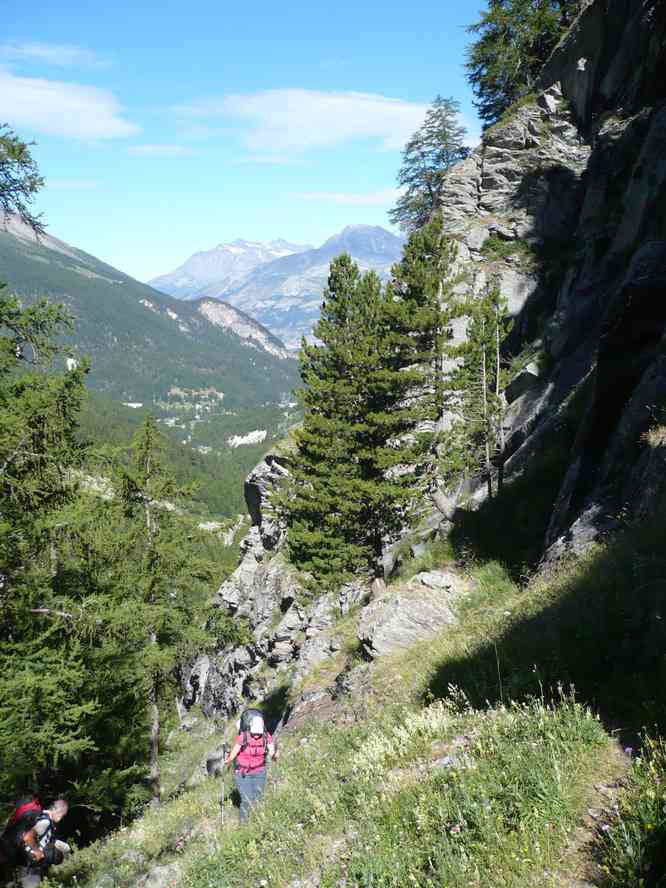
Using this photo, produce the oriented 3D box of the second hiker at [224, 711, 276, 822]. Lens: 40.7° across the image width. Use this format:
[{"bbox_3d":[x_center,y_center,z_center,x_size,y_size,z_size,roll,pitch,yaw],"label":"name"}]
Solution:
[{"bbox_3d":[-1.097,4.243,11.803,0.650,1.580,0.700,-1,7,-10],"label":"second hiker"}]

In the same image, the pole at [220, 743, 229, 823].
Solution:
[{"bbox_3d":[-1.400,4.357,11.533,0.060,1.100,0.060,3,7,0],"label":"pole"}]

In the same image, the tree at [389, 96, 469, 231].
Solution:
[{"bbox_3d":[4.999,-14.387,46.574,4.190,7.000,3.980,0,7,0],"label":"tree"}]

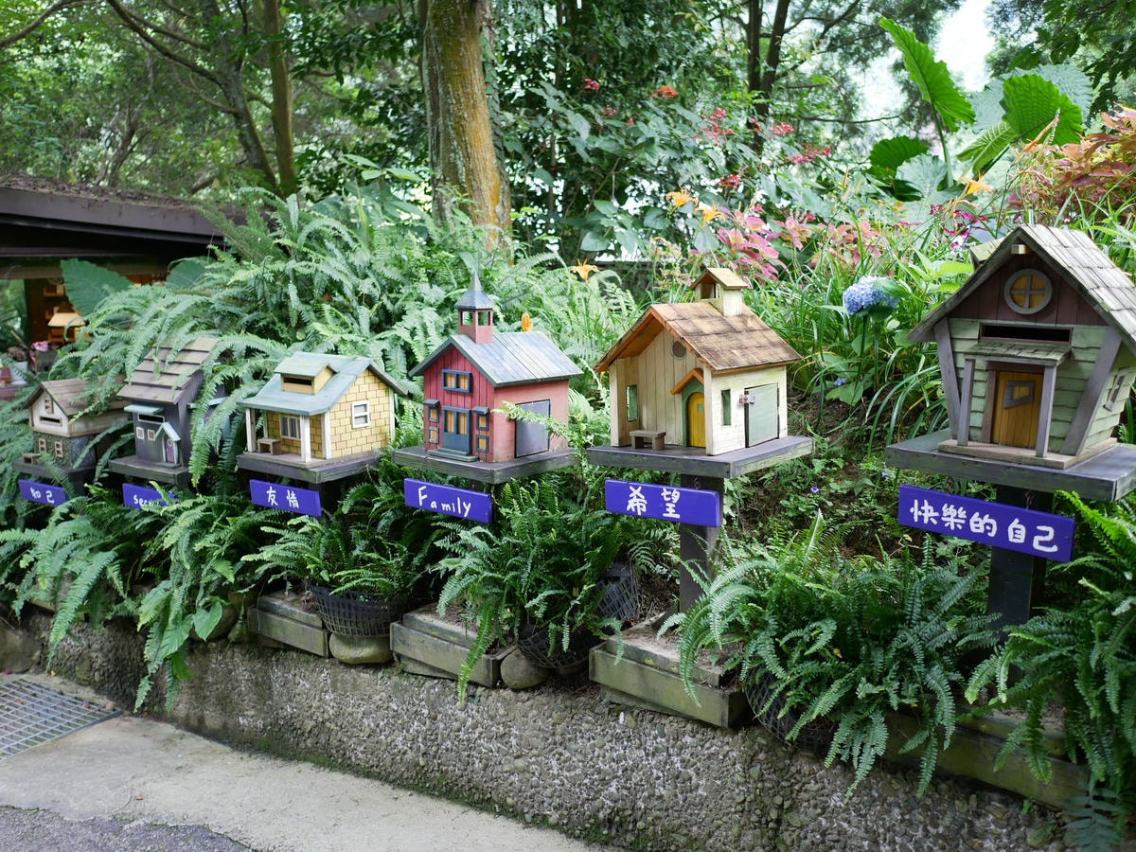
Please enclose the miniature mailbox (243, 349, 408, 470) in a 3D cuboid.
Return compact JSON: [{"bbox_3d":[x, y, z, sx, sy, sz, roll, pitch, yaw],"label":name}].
[{"bbox_3d":[-0.949,-0.057,3.872,0.475,0.436,0.500,6,11,35],"label":"miniature mailbox"}]

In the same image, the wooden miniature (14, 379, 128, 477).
[{"bbox_3d":[-2.385,-0.034,4.919,0.400,0.425,0.440,6,11,34],"label":"wooden miniature"}]

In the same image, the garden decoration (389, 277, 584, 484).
[{"bbox_3d":[-0.247,-0.209,3.378,0.400,0.615,0.480,7,11,37],"label":"garden decoration"}]

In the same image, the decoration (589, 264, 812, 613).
[{"bbox_3d":[0.392,0.050,2.932,0.475,1.025,0.500,7,11,36],"label":"decoration"}]

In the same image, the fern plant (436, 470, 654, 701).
[{"bbox_3d":[-0.070,0.461,2.950,0.600,0.560,0.520,6,11,35],"label":"fern plant"}]

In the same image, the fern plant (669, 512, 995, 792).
[{"bbox_3d":[0.656,0.543,2.450,0.700,0.550,0.550,6,11,35],"label":"fern plant"}]

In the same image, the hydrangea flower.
[{"bbox_3d":[0.968,-0.413,3.150,0.165,0.135,0.165,0,9,0],"label":"hydrangea flower"}]

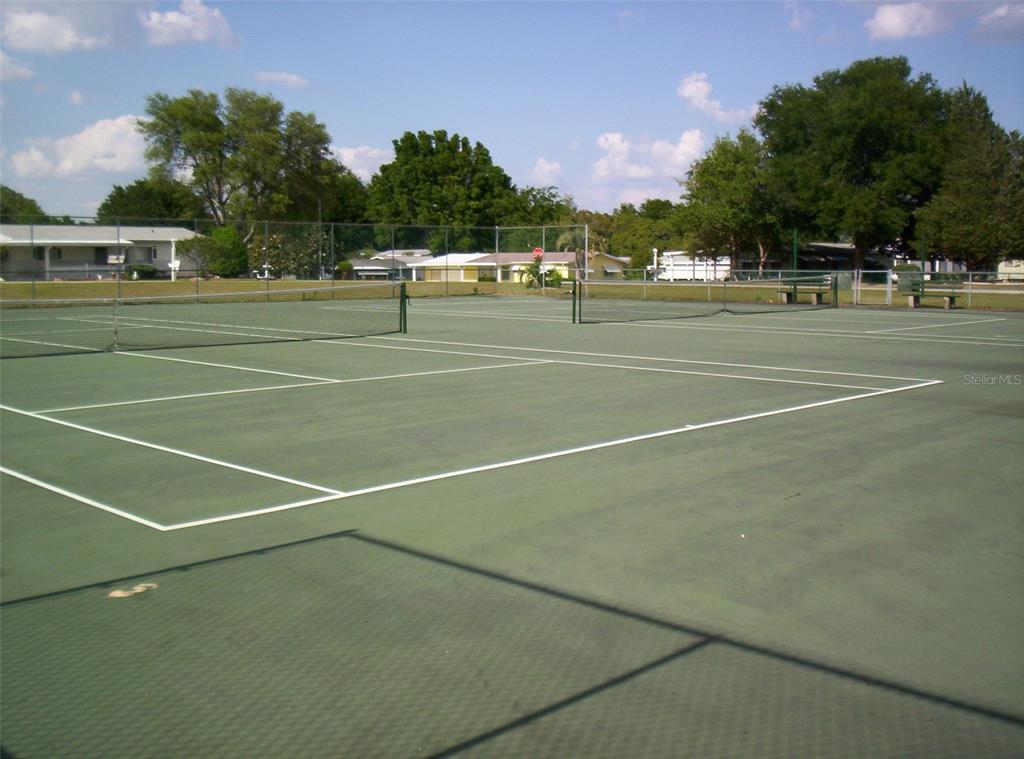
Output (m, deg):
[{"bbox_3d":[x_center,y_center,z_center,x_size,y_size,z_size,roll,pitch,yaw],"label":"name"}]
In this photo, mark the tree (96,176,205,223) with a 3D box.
[{"bbox_3d":[-32.413,-13.699,98.484,9.891,8.801,9.000,-2,7,-18],"label":"tree"}]

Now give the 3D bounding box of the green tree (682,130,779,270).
[{"bbox_3d":[15.439,-12.281,77.580,6.782,10.543,6.800,1,6,11],"label":"green tree"}]

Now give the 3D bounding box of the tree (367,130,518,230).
[{"bbox_3d":[-7.203,-18.188,113.821,15.552,14.932,14.000,0,6,-4],"label":"tree"}]

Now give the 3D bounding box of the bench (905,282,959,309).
[{"bbox_3d":[13.563,-2.721,35.100,1.820,0.870,0.640,6,9,44],"label":"bench"}]

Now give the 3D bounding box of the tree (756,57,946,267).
[{"bbox_3d":[24.300,-15.097,78.871,13.454,15.848,12.500,2,7,17],"label":"tree"}]

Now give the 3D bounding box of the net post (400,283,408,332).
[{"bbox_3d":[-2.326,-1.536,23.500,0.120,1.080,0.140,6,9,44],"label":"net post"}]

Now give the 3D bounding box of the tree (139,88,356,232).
[{"bbox_3d":[-20.216,-14.873,83.789,16.145,14.357,14.000,-2,6,-13],"label":"tree"}]

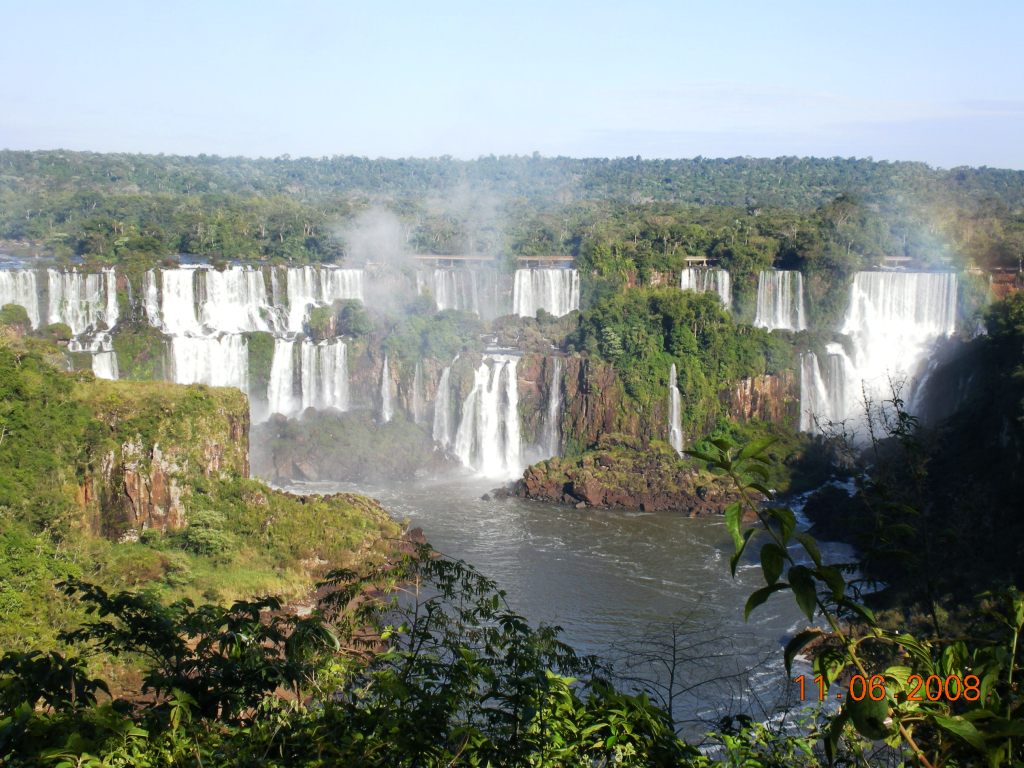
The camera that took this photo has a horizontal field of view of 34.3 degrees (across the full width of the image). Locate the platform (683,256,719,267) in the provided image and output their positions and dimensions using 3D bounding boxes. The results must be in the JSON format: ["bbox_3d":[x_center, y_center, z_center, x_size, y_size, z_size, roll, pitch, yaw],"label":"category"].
[{"bbox_3d":[70.548,-45.847,620.000,13.400,3.600,3.800,1,8,3],"label":"platform"}]

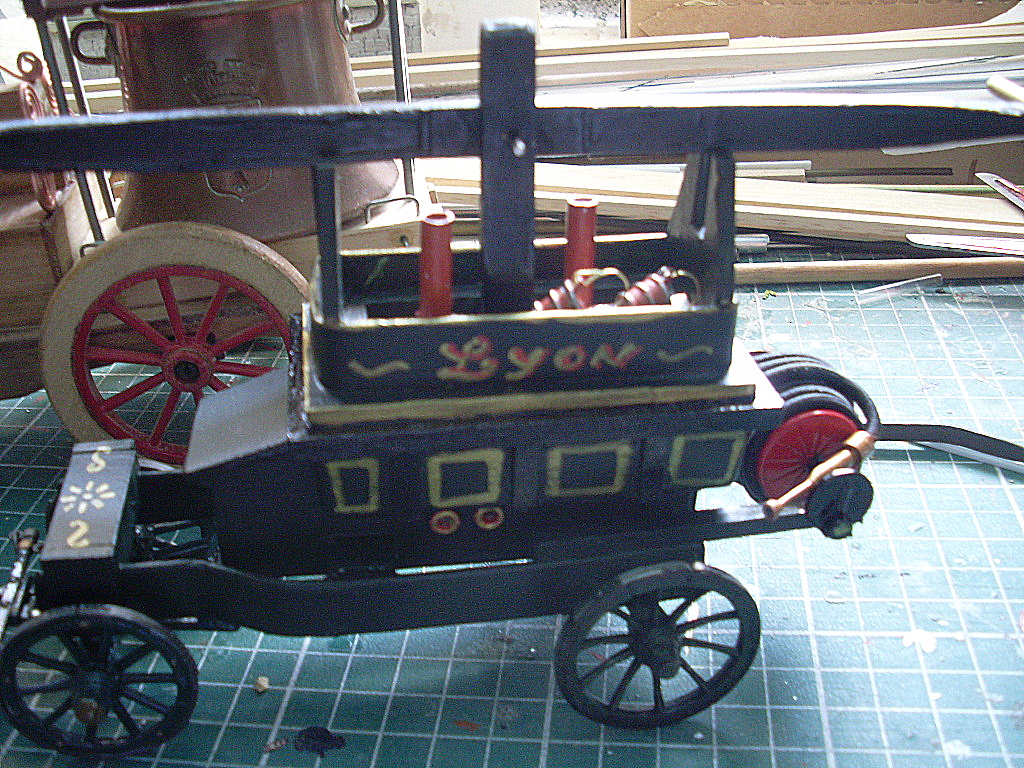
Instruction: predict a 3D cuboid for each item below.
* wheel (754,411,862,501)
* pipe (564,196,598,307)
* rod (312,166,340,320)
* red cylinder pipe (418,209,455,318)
[{"bbox_3d":[0.050,0.012,0.188,0.019,0.019,0.002,-4,32,-9],"label":"wheel"},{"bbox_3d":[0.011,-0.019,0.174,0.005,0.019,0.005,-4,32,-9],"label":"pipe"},{"bbox_3d":[-0.025,-0.019,0.155,0.003,0.021,0.003,-4,18,-9],"label":"rod"},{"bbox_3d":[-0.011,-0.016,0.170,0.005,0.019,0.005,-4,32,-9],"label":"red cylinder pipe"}]

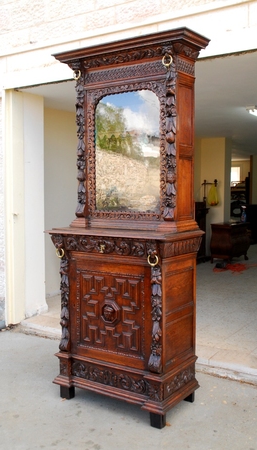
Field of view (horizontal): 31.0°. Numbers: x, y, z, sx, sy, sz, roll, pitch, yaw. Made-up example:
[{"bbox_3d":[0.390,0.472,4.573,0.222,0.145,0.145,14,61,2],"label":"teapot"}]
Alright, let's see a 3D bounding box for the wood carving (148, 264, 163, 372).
[{"bbox_3d":[0.162,0.562,2.818,0.076,0.658,0.057,2,4,33],"label":"wood carving"}]

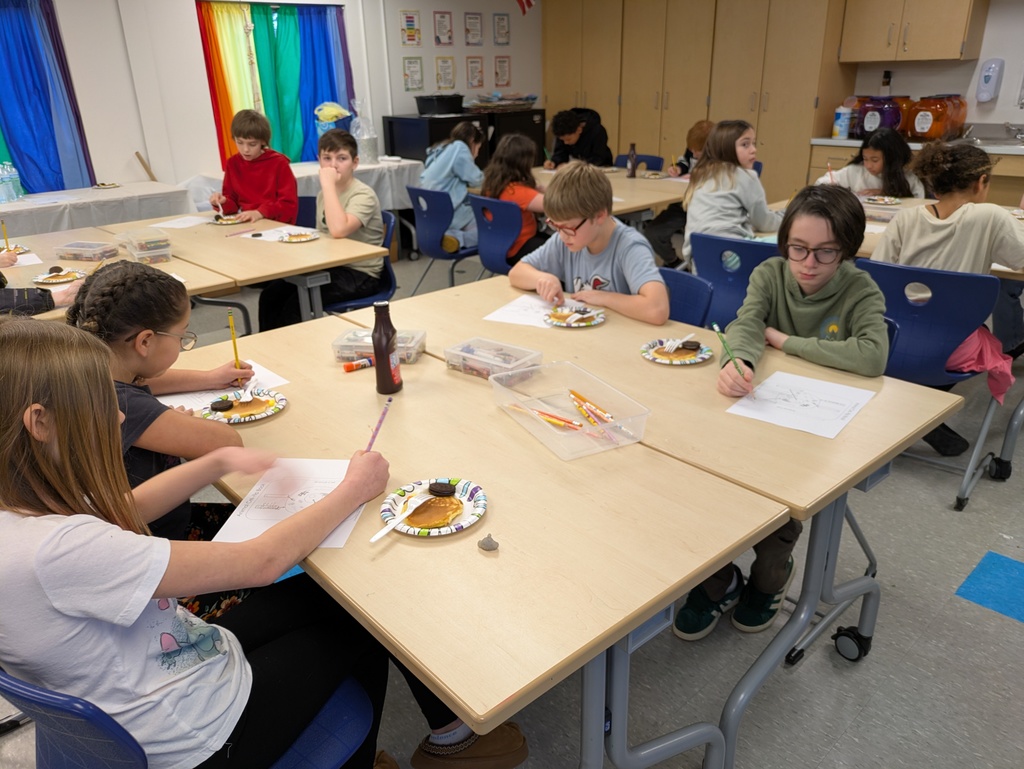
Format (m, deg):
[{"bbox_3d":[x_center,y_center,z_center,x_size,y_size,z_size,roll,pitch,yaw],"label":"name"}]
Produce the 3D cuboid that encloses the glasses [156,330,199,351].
[{"bbox_3d":[-0.610,-0.081,1.225,0.131,0.045,0.128,14,3,32],"label":"glasses"}]

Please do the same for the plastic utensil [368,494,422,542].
[{"bbox_3d":[-0.166,0.205,1.137,0.027,0.015,0.158,11,21,27],"label":"plastic utensil"}]

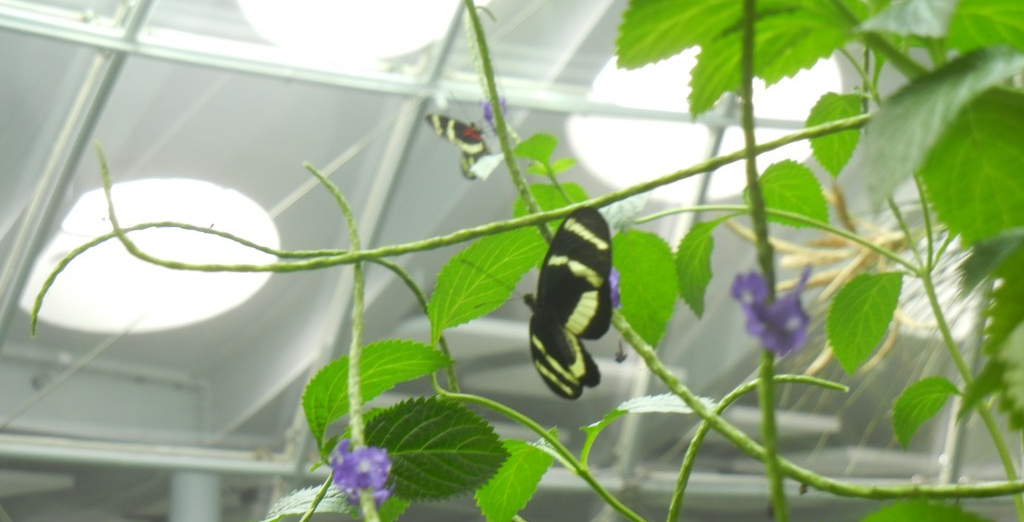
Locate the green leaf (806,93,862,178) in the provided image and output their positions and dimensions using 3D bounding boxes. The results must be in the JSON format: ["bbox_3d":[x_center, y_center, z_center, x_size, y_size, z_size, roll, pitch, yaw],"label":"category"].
[{"bbox_3d":[0.125,-0.049,1.170,0.022,0.033,0.012,6,-12,-6],"label":"green leaf"}]

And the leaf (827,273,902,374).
[{"bbox_3d":[0.134,0.024,1.150,0.025,0.043,0.012,27,-9,-5],"label":"leaf"}]

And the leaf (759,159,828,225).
[{"bbox_3d":[0.106,-0.026,1.160,0.032,0.026,0.018,-3,-13,6],"label":"leaf"}]

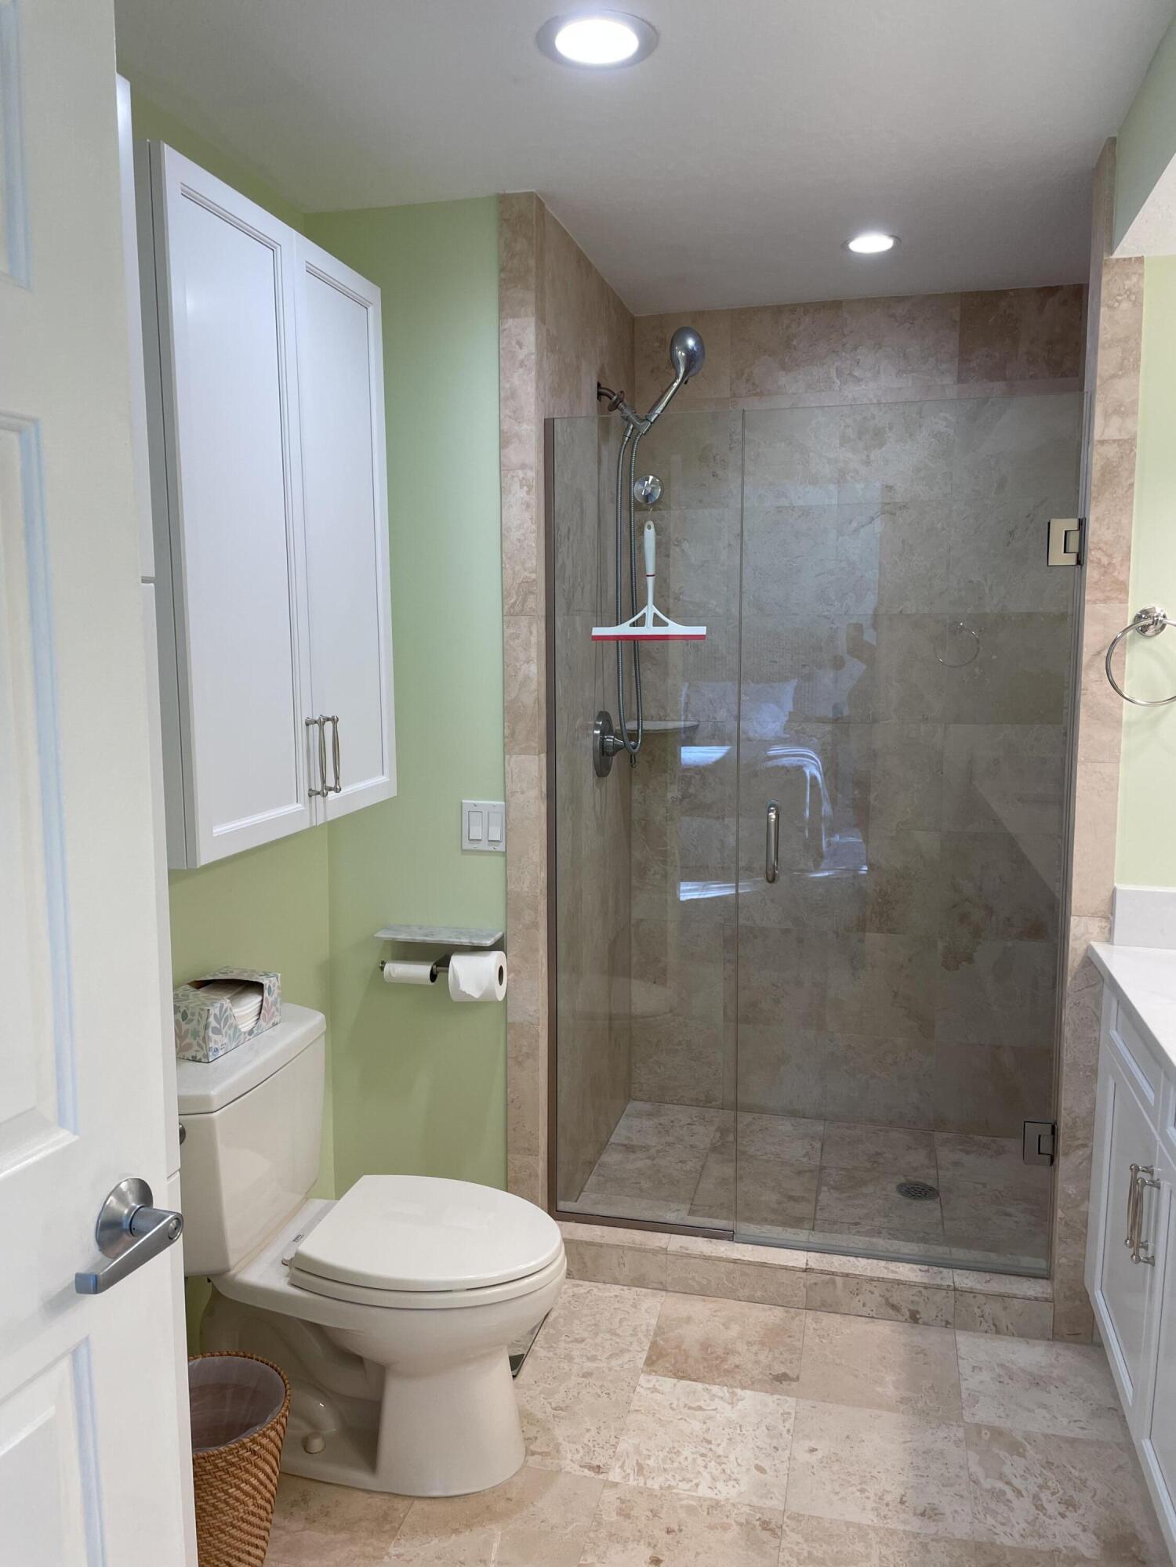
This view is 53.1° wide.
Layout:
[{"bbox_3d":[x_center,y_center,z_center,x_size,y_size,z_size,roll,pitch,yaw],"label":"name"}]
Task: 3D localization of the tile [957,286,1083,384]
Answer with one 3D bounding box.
[{"bbox_3d":[1.163,-1.206,3.173,0.310,0.242,0.012,1,7,14],"label":"tile"}]

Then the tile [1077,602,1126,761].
[{"bbox_3d":[0.979,-0.196,2.251,0.073,0.308,0.015,1,7,14],"label":"tile"}]

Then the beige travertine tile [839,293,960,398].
[{"bbox_3d":[0.855,-1.205,3.231,0.307,0.239,0.015,1,7,14],"label":"beige travertine tile"}]

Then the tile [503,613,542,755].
[{"bbox_3d":[-0.141,-0.214,2.571,0.086,0.307,0.015,1,7,14],"label":"tile"}]

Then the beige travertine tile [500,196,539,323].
[{"bbox_3d":[-0.142,-1.099,2.458,0.085,0.252,0.015,1,7,14],"label":"beige travertine tile"}]

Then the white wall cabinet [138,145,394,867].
[{"bbox_3d":[-0.625,-0.423,2.060,0.283,1.010,0.720,1,7,14],"label":"white wall cabinet"}]

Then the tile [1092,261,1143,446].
[{"bbox_3d":[0.979,-0.796,2.174,0.072,0.331,0.015,1,7,14],"label":"tile"}]

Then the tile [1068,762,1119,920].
[{"bbox_3d":[1.012,0.112,2.346,0.078,0.310,0.012,1,7,14],"label":"tile"}]

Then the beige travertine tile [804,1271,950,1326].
[{"bbox_3d":[0.627,1.107,2.531,0.308,0.094,0.015,1,7,14],"label":"beige travertine tile"}]

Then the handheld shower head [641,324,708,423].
[{"bbox_3d":[0.219,-1.038,3.004,0.101,0.258,0.106,19,12,-37],"label":"handheld shower head"}]

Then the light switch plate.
[{"bbox_3d":[-0.237,0.097,2.652,0.108,0.113,0.012,1,7,14],"label":"light switch plate"}]

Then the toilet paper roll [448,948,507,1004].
[{"bbox_3d":[-0.241,0.427,2.604,0.104,0.104,0.104,1,7,12],"label":"toilet paper roll"}]

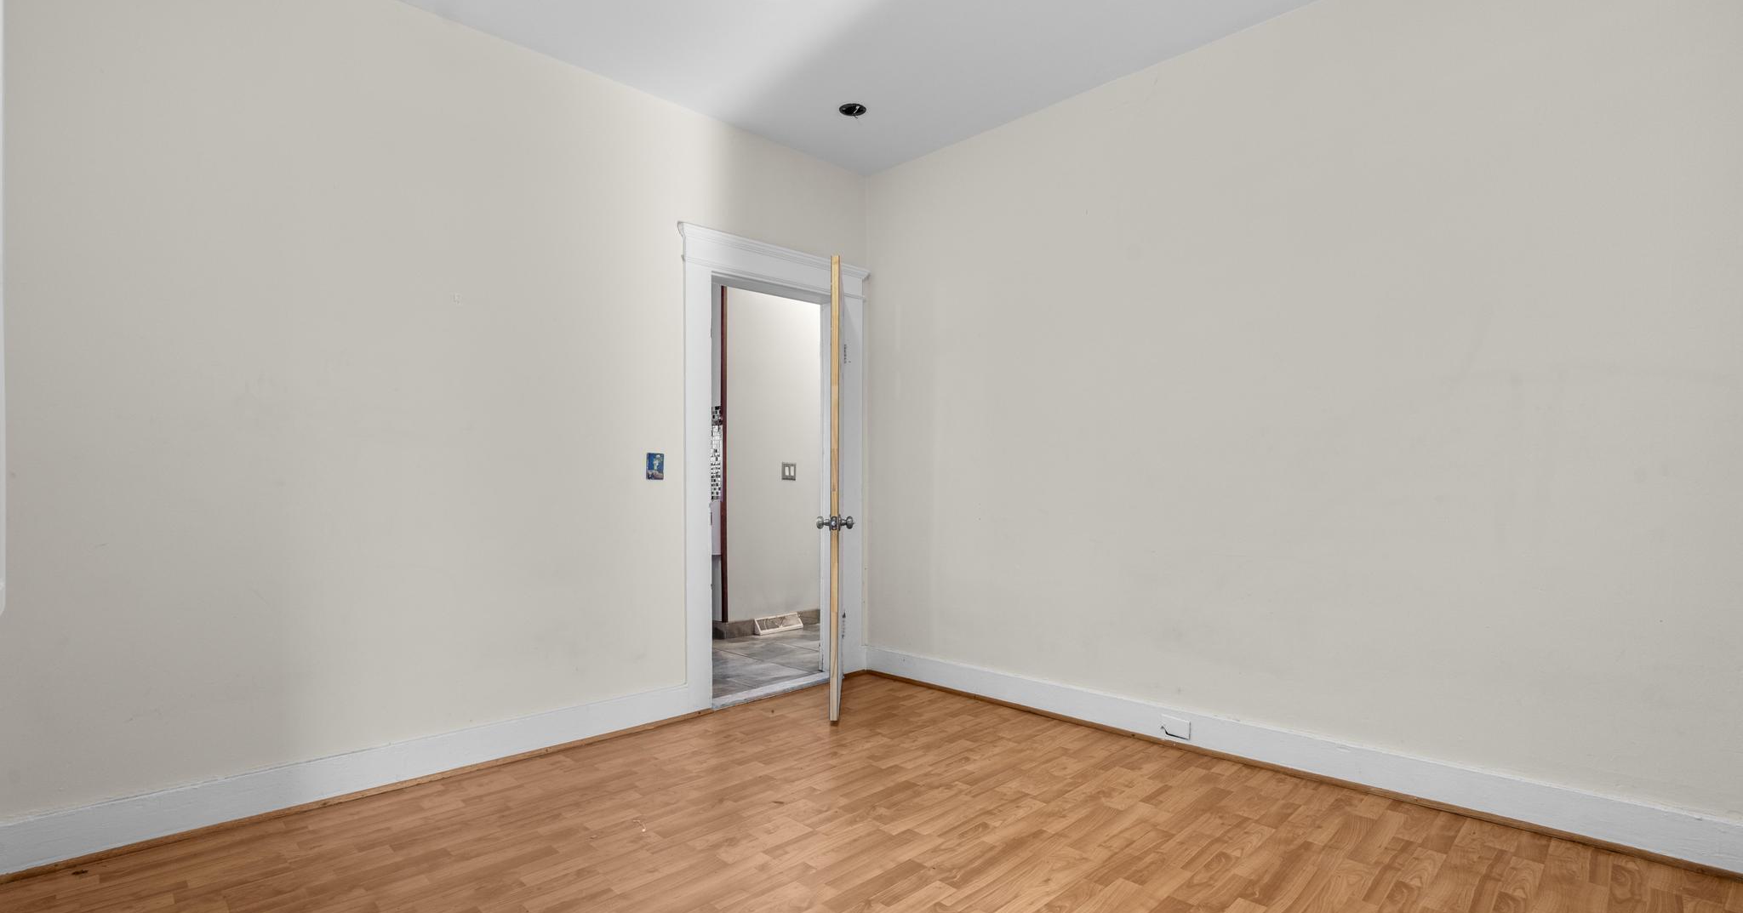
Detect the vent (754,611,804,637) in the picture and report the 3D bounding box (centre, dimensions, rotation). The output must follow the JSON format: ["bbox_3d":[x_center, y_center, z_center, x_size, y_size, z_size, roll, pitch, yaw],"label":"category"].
[{"bbox_3d":[-0.635,1.159,5.360,0.067,0.104,0.377,-2,-2,45],"label":"vent"}]

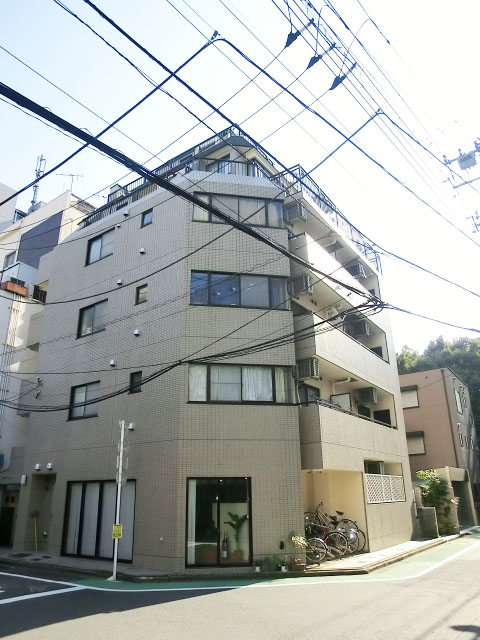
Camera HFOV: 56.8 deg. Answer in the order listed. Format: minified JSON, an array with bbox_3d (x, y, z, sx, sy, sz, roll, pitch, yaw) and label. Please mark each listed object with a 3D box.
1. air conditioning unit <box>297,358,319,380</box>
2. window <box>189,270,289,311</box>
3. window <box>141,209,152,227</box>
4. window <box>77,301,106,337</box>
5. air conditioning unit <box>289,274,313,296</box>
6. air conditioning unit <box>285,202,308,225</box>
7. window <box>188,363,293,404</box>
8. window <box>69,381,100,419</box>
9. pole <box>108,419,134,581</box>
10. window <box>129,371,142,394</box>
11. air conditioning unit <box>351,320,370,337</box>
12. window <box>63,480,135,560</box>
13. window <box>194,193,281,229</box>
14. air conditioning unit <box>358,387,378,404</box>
[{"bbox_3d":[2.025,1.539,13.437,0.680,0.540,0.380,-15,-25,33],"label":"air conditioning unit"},{"bbox_3d":[0.019,-0.837,12.912,2.895,1.102,0.120,3,-21,-8],"label":"window"},{"bbox_3d":[-3.068,-3.357,14.727,0.540,0.610,0.120,-15,-25,33],"label":"window"},{"bbox_3d":[-4.932,-0.015,14.885,1.520,1.110,0.120,-15,-25,33],"label":"window"},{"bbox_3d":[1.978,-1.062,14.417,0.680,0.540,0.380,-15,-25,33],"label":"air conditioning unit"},{"bbox_3d":[1.796,-3.462,14.640,0.720,0.560,0.310,-15,-25,32],"label":"air conditioning unit"},{"bbox_3d":[0.094,1.728,11.898,2.950,1.090,0.140,3,-21,-9],"label":"window"},{"bbox_3d":[-4.821,2.533,13.846,1.422,1.071,0.120,-15,-25,32],"label":"window"},{"bbox_3d":[-2.784,4.130,10.476,0.300,3.513,0.250,3,-21,-9],"label":"pole"},{"bbox_3d":[-2.954,1.805,12.727,0.490,0.608,0.120,-15,-25,32],"label":"window"},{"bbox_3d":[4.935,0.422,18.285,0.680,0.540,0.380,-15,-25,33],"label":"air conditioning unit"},{"bbox_3d":[-3.818,5.376,12.017,2.863,1.928,0.120,-15,-25,32],"label":"window"},{"bbox_3d":[-0.025,-3.407,13.906,2.889,1.077,0.120,3,-21,-8],"label":"window"},{"bbox_3d":[4.756,2.901,16.693,0.720,0.560,0.310,-15,-25,32],"label":"air conditioning unit"}]

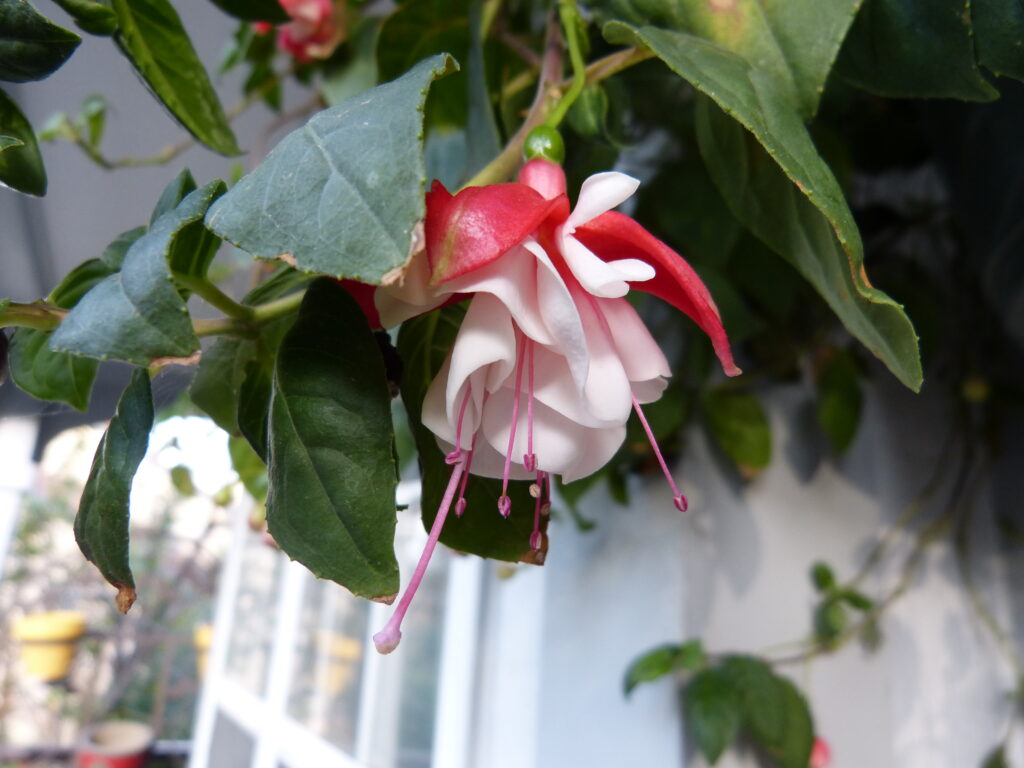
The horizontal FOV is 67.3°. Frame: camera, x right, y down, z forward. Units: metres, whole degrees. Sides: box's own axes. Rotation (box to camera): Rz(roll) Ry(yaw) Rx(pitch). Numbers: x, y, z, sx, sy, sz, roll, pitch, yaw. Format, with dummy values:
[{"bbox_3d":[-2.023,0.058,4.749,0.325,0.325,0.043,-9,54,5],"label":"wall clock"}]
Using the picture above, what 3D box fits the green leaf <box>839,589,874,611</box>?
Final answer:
[{"bbox_3d":[0.193,0.120,0.430,0.021,0.013,0.006,26,-51,9],"label":"green leaf"}]

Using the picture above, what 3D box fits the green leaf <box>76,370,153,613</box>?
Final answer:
[{"bbox_3d":[-0.087,0.023,0.168,0.019,0.053,0.016,7,-17,-13],"label":"green leaf"}]

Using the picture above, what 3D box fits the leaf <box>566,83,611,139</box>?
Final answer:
[{"bbox_3d":[0.020,-0.071,0.200,0.011,0.015,0.006,1,-15,6],"label":"leaf"}]

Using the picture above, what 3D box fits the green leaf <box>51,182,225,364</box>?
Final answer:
[{"bbox_3d":[-0.079,-0.023,0.163,0.036,0.037,0.026,7,-17,-13],"label":"green leaf"}]

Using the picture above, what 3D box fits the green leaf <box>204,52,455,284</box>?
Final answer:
[{"bbox_3d":[-0.037,-0.046,0.166,0.056,0.041,0.020,-31,-23,-13],"label":"green leaf"}]

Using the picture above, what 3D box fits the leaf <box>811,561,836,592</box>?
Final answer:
[{"bbox_3d":[0.174,0.108,0.430,0.013,0.018,0.007,-15,-12,3],"label":"leaf"}]

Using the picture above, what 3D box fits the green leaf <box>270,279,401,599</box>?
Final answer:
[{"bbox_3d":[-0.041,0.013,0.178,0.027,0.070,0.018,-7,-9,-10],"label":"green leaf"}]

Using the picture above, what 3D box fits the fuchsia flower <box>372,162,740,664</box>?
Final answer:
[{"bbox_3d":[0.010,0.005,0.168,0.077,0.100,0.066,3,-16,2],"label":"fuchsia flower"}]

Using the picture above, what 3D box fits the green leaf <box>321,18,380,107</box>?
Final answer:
[{"bbox_3d":[-0.055,-0.109,0.265,0.018,0.033,0.010,16,-15,9],"label":"green leaf"}]

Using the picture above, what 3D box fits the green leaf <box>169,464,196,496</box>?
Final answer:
[{"bbox_3d":[-0.124,0.036,0.290,0.011,0.012,0.006,6,-17,-11],"label":"green leaf"}]

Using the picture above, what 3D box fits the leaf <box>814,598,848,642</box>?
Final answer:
[{"bbox_3d":[0.170,0.126,0.410,0.018,0.024,0.011,0,-17,11],"label":"leaf"}]

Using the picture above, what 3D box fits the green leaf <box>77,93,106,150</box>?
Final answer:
[{"bbox_3d":[-0.148,-0.092,0.270,0.011,0.020,0.011,8,-17,-15],"label":"green leaf"}]

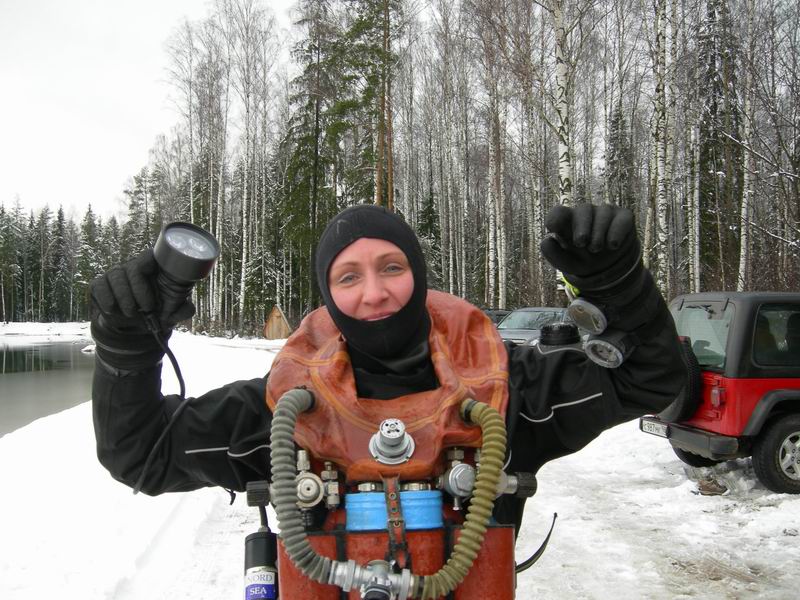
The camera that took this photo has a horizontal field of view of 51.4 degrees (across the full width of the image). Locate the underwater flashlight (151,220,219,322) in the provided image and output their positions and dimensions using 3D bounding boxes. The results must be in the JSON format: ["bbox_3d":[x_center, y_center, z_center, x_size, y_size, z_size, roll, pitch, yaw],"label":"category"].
[{"bbox_3d":[-0.306,-0.025,1.130,0.081,0.145,0.081,1,37,-44],"label":"underwater flashlight"}]

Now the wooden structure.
[{"bbox_3d":[-7.362,1.322,50.000,1.600,2.150,1.500,0,-1,-14],"label":"wooden structure"}]

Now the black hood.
[{"bbox_3d":[-0.040,-0.028,1.260,0.170,0.235,0.230,-9,-2,-5],"label":"black hood"}]

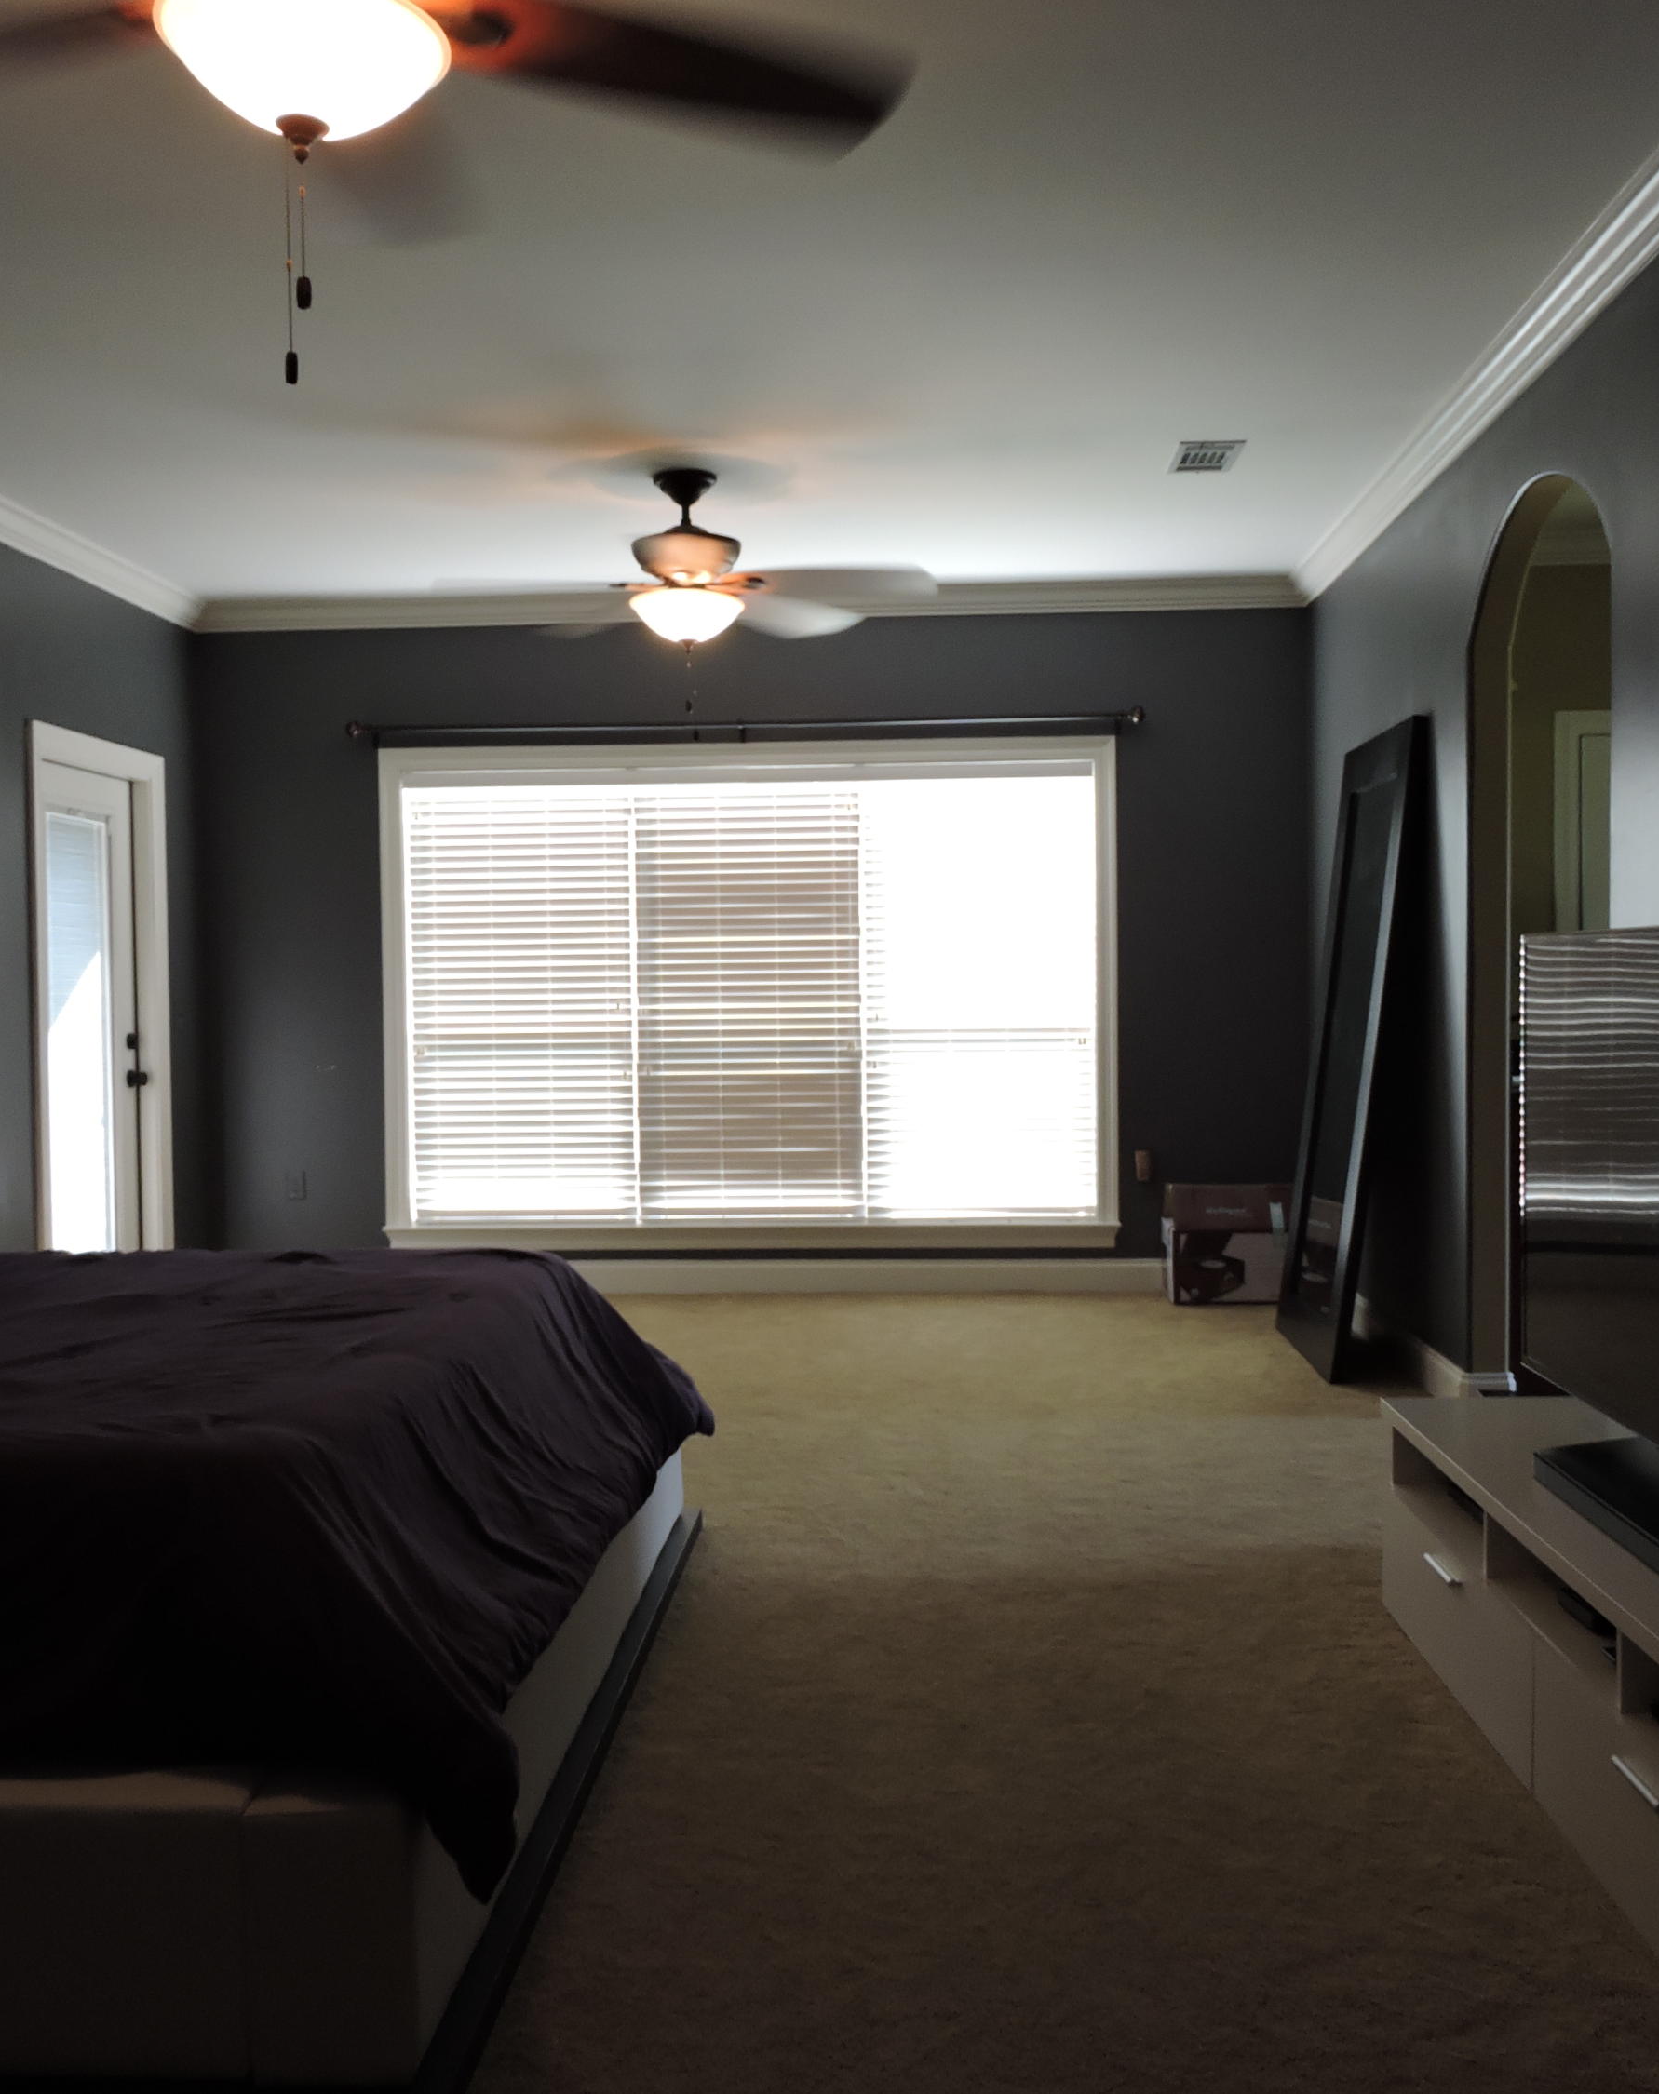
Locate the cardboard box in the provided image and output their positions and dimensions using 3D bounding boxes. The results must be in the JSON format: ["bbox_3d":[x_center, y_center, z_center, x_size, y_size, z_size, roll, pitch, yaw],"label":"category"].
[{"bbox_3d":[1.559,0.748,7.450,0.489,0.446,0.263,-1,2,3],"label":"cardboard box"}]

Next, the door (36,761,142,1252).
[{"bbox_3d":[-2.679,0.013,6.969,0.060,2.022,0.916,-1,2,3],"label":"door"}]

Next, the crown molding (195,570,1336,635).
[{"bbox_3d":[-0.346,-1.728,7.554,4.437,0.110,0.110,-1,2,3],"label":"crown molding"}]

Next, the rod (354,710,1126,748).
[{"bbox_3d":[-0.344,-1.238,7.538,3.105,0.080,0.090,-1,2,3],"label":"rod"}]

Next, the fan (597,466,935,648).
[{"bbox_3d":[-0.425,-1.471,5.862,1.540,0.516,1.540,-1,2,3],"label":"fan"}]

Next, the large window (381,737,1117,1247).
[{"bbox_3d":[-0.327,-0.198,7.656,2.921,1.998,0.120,-1,2,3],"label":"large window"}]

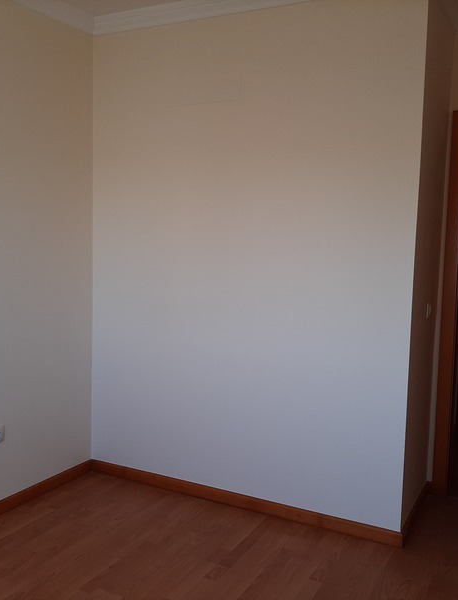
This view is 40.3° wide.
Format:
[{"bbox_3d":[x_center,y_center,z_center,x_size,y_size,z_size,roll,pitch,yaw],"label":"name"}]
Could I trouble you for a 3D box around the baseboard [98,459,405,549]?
[{"bbox_3d":[-0.001,1.041,3.283,1.813,0.070,0.015,4,6,27],"label":"baseboard"}]

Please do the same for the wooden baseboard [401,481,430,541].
[{"bbox_3d":[0.951,1.076,3.167,0.015,0.070,0.702,4,6,27],"label":"wooden baseboard"}]

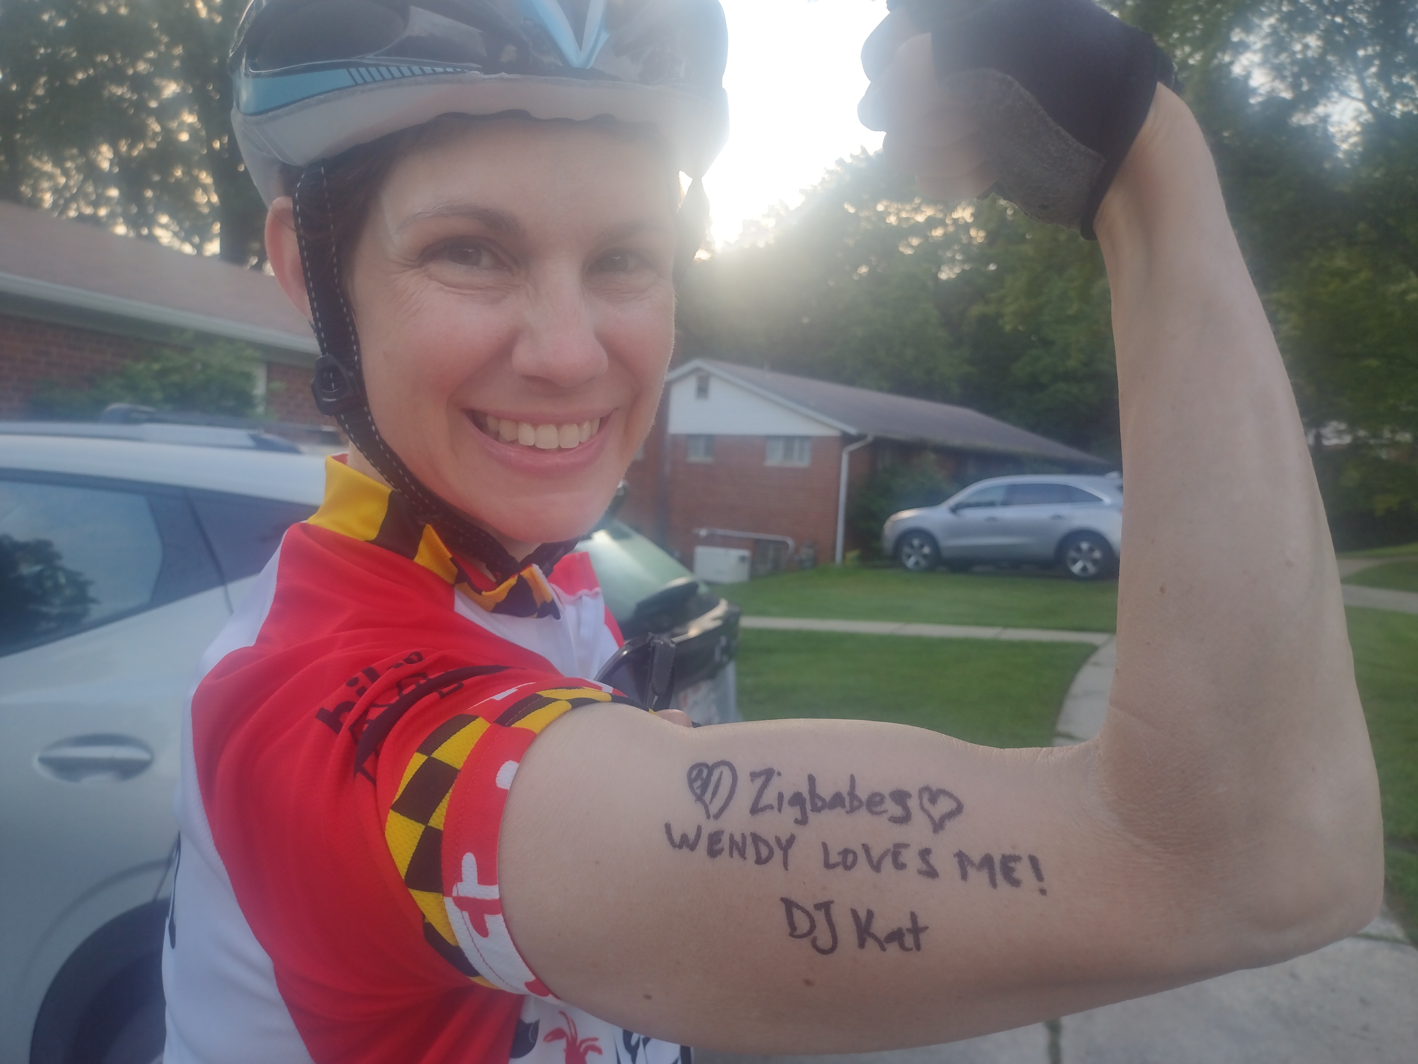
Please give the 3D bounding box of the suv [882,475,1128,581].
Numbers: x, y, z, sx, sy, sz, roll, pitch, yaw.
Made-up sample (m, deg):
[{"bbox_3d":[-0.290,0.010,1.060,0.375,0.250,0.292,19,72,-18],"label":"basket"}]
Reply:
[{"bbox_3d":[5.360,-0.100,18.800,4.930,1.710,1.960,2,2,33],"label":"suv"}]

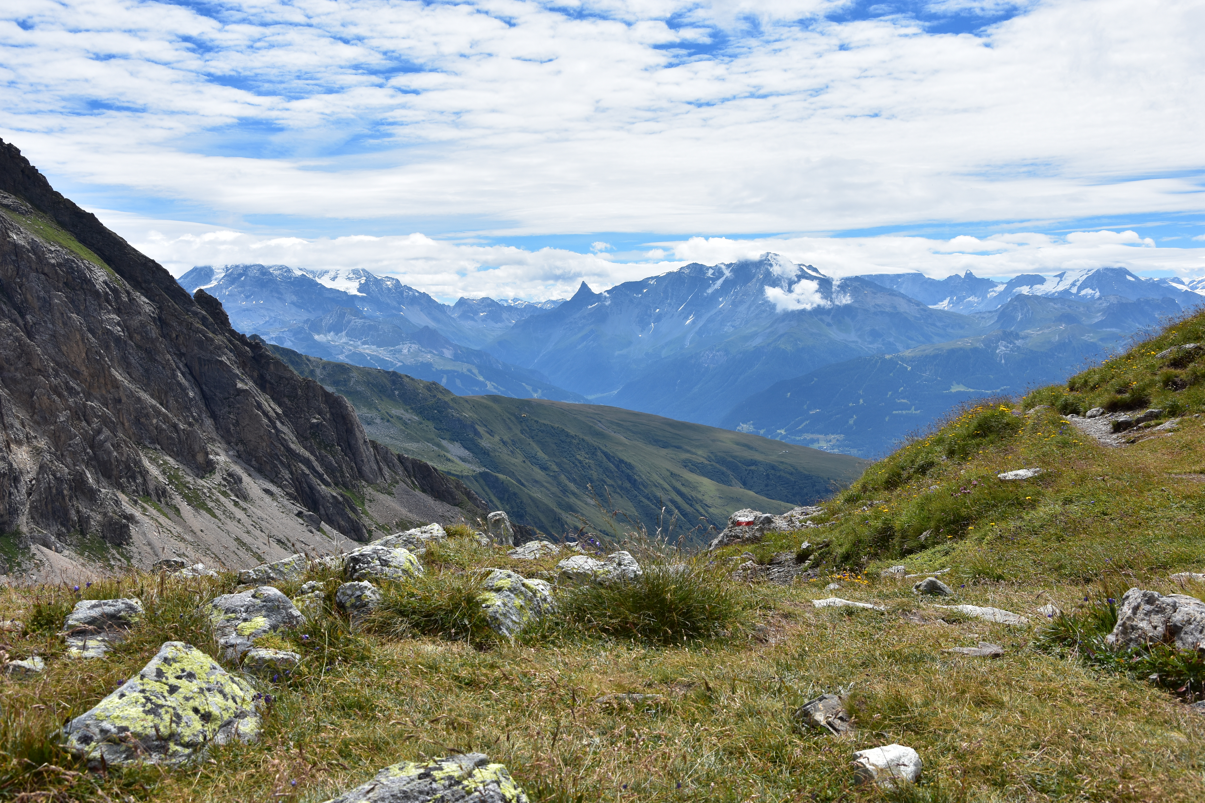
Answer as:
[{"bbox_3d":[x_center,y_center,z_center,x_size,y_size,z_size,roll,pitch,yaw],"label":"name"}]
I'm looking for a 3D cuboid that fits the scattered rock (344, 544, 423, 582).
[{"bbox_3d":[-1.433,1.057,9.200,0.518,0.232,0.420,0,2,-9],"label":"scattered rock"}]

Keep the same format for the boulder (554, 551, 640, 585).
[{"bbox_3d":[-0.021,0.960,8.015,0.478,0.214,0.340,0,3,0],"label":"boulder"}]

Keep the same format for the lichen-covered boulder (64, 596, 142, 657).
[{"bbox_3d":[-2.645,1.203,7.450,0.434,0.298,0.360,-1,2,-20],"label":"lichen-covered boulder"}]

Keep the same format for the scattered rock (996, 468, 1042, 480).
[{"bbox_3d":[3.181,0.549,10.701,0.359,0.080,0.220,1,3,17],"label":"scattered rock"}]

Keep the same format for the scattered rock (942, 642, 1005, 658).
[{"bbox_3d":[1.691,1.124,6.403,0.278,0.061,0.170,1,3,15],"label":"scattered rock"}]

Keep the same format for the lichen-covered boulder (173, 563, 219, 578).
[{"bbox_3d":[-2.417,1.007,8.359,0.280,0.100,0.210,-1,3,-16],"label":"lichen-covered boulder"}]

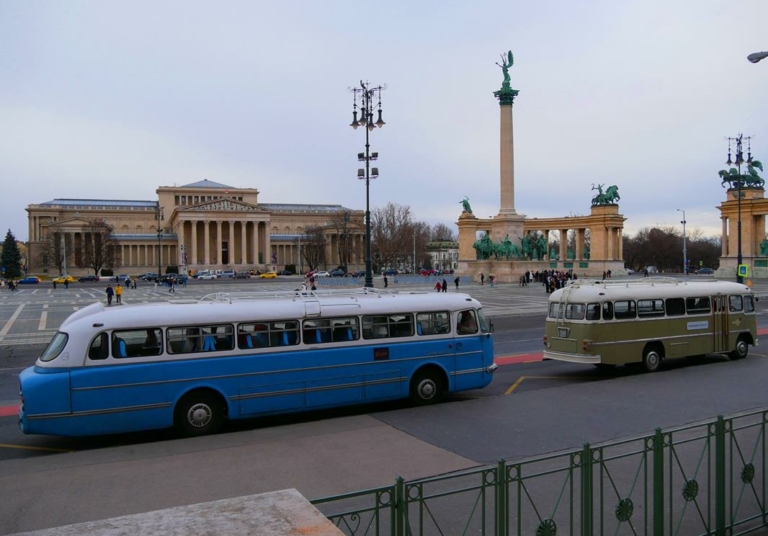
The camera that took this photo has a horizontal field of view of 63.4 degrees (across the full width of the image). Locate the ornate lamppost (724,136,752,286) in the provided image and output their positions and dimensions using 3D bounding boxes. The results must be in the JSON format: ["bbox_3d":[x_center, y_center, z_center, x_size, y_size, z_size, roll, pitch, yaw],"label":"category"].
[{"bbox_3d":[32.352,-4.617,56.500,2.500,15.050,2.500,0,1,19],"label":"ornate lamppost"}]

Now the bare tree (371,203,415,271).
[{"bbox_3d":[2.805,-9.896,205.000,14.500,23.437,13.500,0,1,0],"label":"bare tree"}]

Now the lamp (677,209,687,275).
[{"bbox_3d":[71.958,-6.304,150.000,2.200,16.126,0.600,0,1,26],"label":"lamp"}]

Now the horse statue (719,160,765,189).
[{"bbox_3d":[62.729,-16.362,109.000,3.200,5.000,7.000,-1,1,-22],"label":"horse statue"}]

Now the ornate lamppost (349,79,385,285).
[{"bbox_3d":[-1.005,-4.220,39.000,2.500,15.102,2.500,0,1,19],"label":"ornate lamppost"}]

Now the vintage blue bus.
[{"bbox_3d":[-2.271,2.071,14.980,11.400,2.980,2.500,-1,1,-28],"label":"vintage blue bus"}]

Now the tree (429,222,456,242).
[{"bbox_3d":[24.903,-8.943,260.000,11.000,20.199,11.000,0,1,0],"label":"tree"}]

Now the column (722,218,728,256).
[{"bbox_3d":[61.571,-5.499,112.000,1.000,6.851,1.000,-1,1,-21],"label":"column"}]

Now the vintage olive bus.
[{"bbox_3d":[9.488,1.901,21.711,8.500,3.000,2.450,-1,1,-28],"label":"vintage olive bus"}]

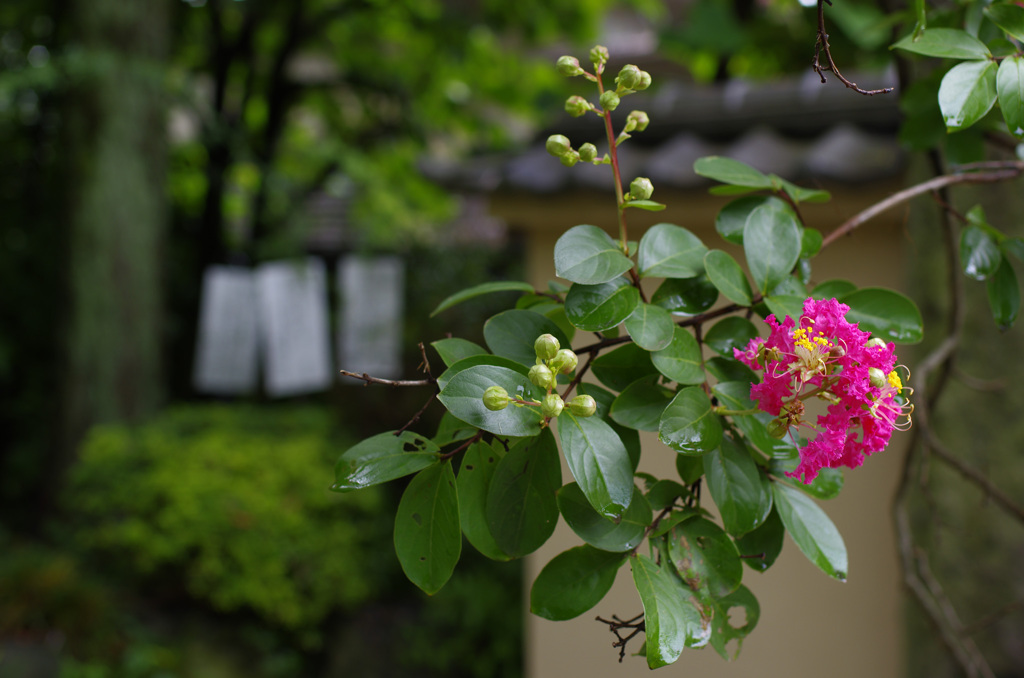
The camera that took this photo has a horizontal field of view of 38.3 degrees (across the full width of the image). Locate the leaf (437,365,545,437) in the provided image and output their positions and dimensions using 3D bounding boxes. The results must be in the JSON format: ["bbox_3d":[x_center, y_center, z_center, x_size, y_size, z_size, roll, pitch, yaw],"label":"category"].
[{"bbox_3d":[-0.009,0.026,0.621,0.047,0.033,0.009,11,-28,13],"label":"leaf"}]

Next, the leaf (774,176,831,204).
[{"bbox_3d":[0.122,-0.062,0.619,0.032,0.007,0.015,11,-2,-37],"label":"leaf"}]

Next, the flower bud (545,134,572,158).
[{"bbox_3d":[0.018,-0.075,0.575,0.010,0.009,0.009,36,-14,-21],"label":"flower bud"}]

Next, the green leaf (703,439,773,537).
[{"bbox_3d":[0.083,0.054,0.547,0.023,0.040,0.010,-6,-22,-6],"label":"green leaf"}]

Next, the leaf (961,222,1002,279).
[{"bbox_3d":[0.238,-0.044,0.749,0.019,0.032,0.007,-15,-25,3],"label":"leaf"}]

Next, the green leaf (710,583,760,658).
[{"bbox_3d":[0.100,0.128,0.669,0.026,0.035,0.007,7,-13,-10],"label":"green leaf"}]

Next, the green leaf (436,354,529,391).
[{"bbox_3d":[-0.011,0.023,0.664,0.051,0.031,0.009,18,-26,-6],"label":"green leaf"}]

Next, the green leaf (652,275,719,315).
[{"bbox_3d":[0.070,-0.020,0.595,0.027,0.021,0.007,-16,-49,21],"label":"green leaf"}]

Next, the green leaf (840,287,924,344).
[{"bbox_3d":[0.152,-0.010,0.620,0.042,0.025,0.006,17,-25,17],"label":"green leaf"}]

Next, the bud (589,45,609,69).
[{"bbox_3d":[0.039,-0.127,0.664,0.009,0.010,0.009,-5,-32,-3],"label":"bud"}]

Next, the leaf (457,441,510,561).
[{"bbox_3d":[-0.010,0.065,0.590,0.023,0.050,0.007,-14,0,3],"label":"leaf"}]

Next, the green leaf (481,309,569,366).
[{"bbox_3d":[0.007,0.002,0.560,0.039,0.023,0.008,25,-23,-15],"label":"green leaf"}]

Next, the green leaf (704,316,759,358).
[{"bbox_3d":[0.091,-0.001,0.610,0.025,0.020,0.006,-3,-30,34],"label":"green leaf"}]

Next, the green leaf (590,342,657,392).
[{"bbox_3d":[0.056,0.013,0.700,0.045,0.030,0.009,3,-21,-6],"label":"green leaf"}]

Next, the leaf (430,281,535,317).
[{"bbox_3d":[-0.014,-0.019,0.706,0.050,0.010,0.024,-13,7,0],"label":"leaf"}]

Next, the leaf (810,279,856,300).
[{"bbox_3d":[0.131,-0.016,0.591,0.031,0.008,0.019,-7,39,-23],"label":"leaf"}]

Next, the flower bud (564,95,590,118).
[{"bbox_3d":[0.026,-0.091,0.580,0.009,0.009,0.009,7,0,-32],"label":"flower bud"}]

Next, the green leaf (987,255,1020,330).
[{"bbox_3d":[0.218,-0.021,0.656,0.015,0.037,0.006,-4,-25,17],"label":"green leaf"}]

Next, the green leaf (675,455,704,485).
[{"bbox_3d":[0.078,0.053,0.640,0.015,0.020,0.006,-20,-25,19],"label":"green leaf"}]

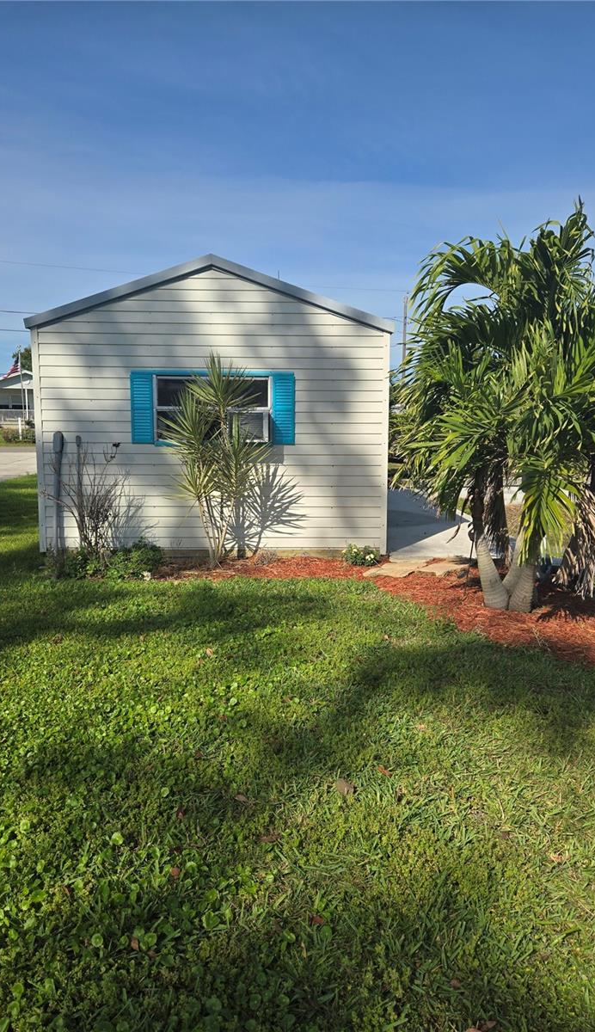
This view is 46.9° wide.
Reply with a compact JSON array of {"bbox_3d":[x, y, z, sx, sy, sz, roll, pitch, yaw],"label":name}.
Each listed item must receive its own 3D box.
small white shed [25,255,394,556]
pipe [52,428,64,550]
[{"bbox_3d":[-0.981,-1.476,9.891,3.694,3.020,5.900,0,8,-2],"label":"small white shed"},{"bbox_3d":[-2.453,-0.221,7.011,0.095,1.285,0.100,0,7,-2],"label":"pipe"}]

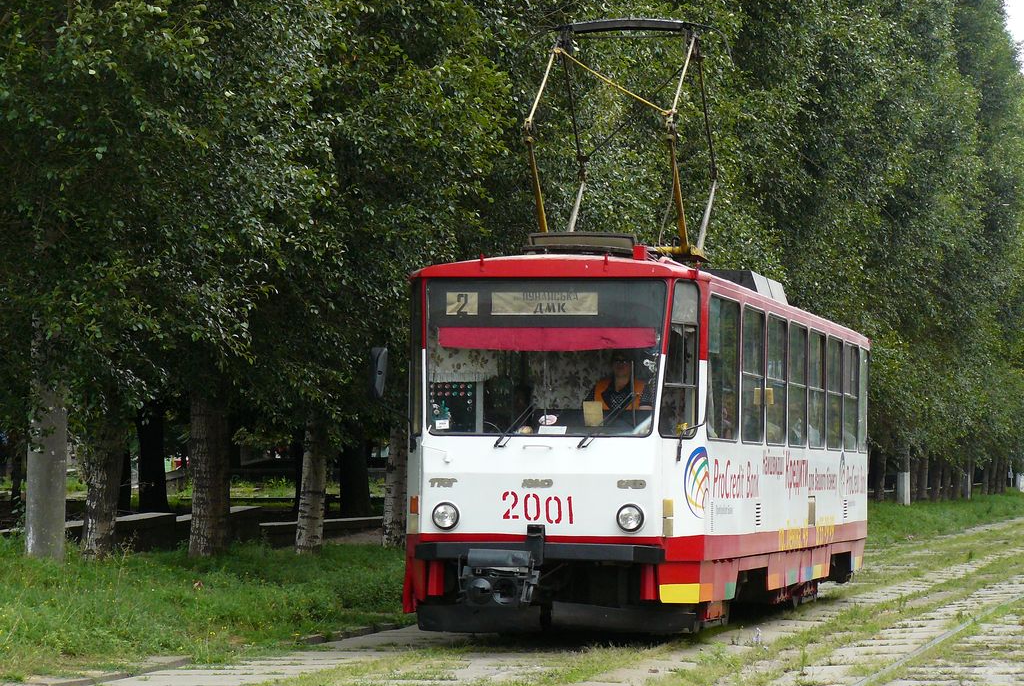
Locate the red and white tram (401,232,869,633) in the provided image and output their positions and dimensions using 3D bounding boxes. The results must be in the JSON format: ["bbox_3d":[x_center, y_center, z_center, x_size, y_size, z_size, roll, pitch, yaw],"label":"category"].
[{"bbox_3d":[1.654,1.039,37.756,2.520,3.380,15.167,0,-2,11],"label":"red and white tram"}]

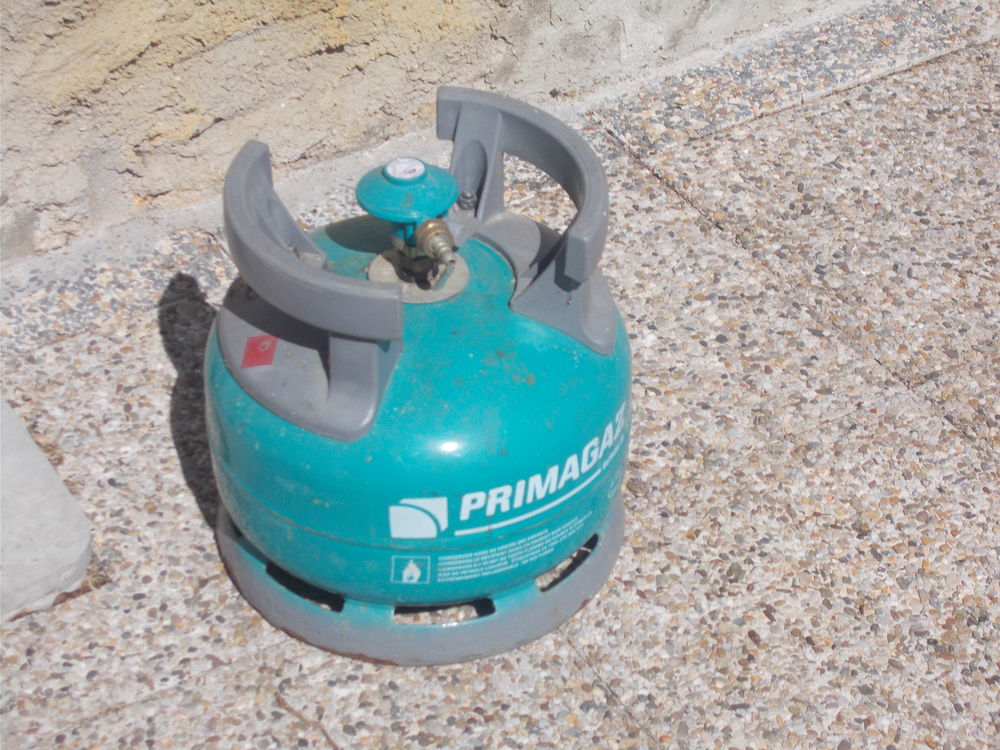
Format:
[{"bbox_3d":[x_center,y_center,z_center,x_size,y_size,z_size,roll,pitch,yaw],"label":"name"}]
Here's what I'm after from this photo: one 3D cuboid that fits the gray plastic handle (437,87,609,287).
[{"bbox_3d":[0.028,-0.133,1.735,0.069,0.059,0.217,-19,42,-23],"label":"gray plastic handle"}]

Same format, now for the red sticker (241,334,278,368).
[{"bbox_3d":[-0.163,-0.016,1.688,0.024,0.002,0.024,-6,56,27],"label":"red sticker"}]

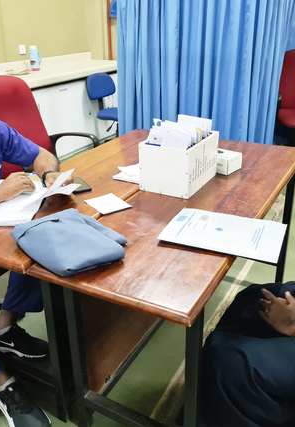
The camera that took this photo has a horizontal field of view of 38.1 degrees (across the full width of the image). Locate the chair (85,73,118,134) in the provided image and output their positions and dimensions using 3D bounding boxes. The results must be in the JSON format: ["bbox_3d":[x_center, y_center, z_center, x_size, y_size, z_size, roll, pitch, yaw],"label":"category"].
[{"bbox_3d":[-0.262,-0.986,4.395,0.570,0.870,0.560,14,29,29],"label":"chair"}]

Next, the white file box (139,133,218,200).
[{"bbox_3d":[0.135,-0.213,1.728,0.205,0.188,0.297,13,28,27],"label":"white file box"}]

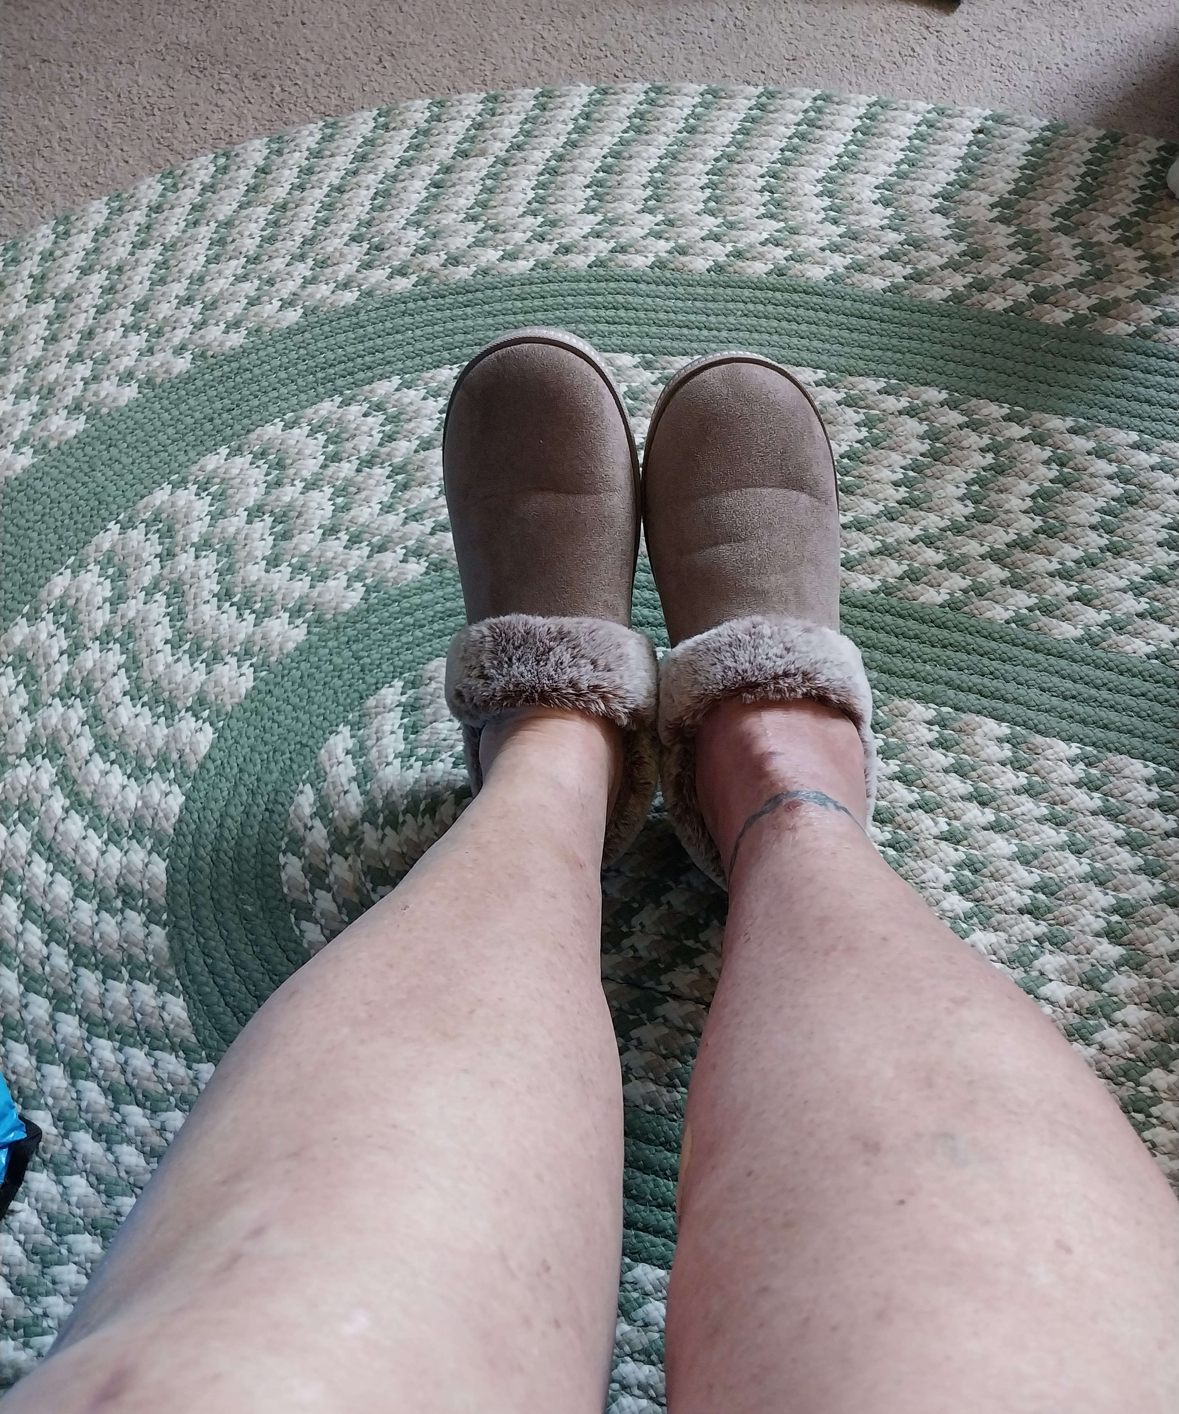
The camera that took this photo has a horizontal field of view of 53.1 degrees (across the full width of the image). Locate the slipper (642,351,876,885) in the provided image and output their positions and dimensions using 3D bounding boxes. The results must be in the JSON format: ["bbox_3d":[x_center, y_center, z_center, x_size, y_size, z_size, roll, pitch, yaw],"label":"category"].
[{"bbox_3d":[0.087,-0.049,0.622,0.113,0.115,0.285,-2,97,-1],"label":"slipper"}]

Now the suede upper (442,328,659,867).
[{"bbox_3d":[-0.023,-0.061,0.633,0.113,0.115,0.285,-3,99,-1],"label":"suede upper"}]

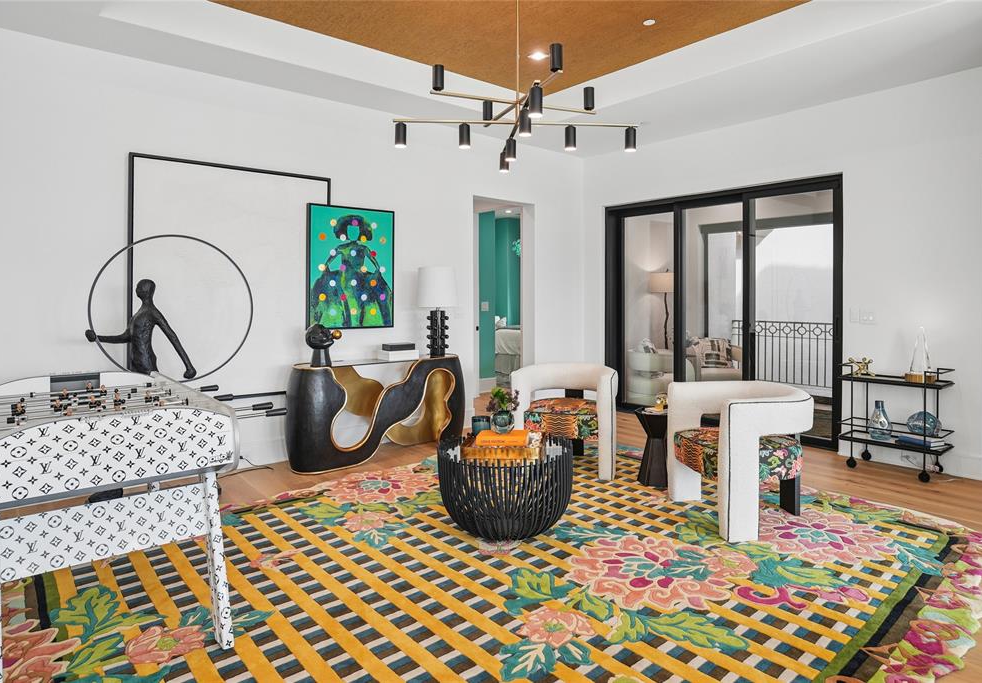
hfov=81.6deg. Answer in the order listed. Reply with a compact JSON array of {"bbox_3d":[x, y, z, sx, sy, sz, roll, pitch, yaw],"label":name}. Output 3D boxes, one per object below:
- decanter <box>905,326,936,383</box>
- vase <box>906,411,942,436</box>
[{"bbox_3d":[3.245,0.099,4.300,0.180,0.420,0.180,-3,5,-40],"label":"decanter"},{"bbox_3d":[3.345,0.638,4.400,0.240,0.200,0.270,-3,4,-44],"label":"vase"}]

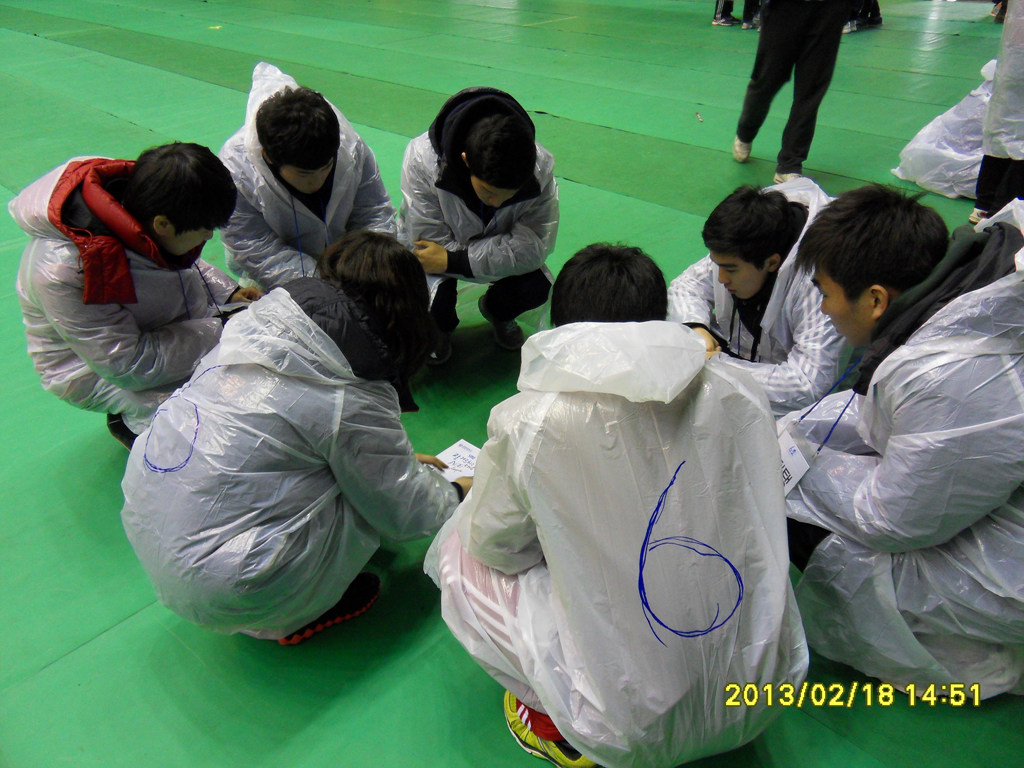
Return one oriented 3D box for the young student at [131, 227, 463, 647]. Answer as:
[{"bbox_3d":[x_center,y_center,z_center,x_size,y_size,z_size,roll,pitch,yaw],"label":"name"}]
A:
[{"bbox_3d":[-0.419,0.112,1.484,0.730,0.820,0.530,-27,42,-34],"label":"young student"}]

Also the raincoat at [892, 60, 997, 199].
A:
[{"bbox_3d":[2.408,-1.390,3.817,0.640,0.660,0.600,-9,35,-12],"label":"raincoat"}]

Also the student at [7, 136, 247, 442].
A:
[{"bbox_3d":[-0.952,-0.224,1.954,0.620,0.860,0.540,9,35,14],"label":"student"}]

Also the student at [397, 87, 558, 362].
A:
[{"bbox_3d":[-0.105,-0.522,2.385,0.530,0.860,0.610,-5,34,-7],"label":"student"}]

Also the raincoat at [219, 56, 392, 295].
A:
[{"bbox_3d":[-0.594,-0.476,2.233,0.540,0.960,0.600,-13,36,-18],"label":"raincoat"}]

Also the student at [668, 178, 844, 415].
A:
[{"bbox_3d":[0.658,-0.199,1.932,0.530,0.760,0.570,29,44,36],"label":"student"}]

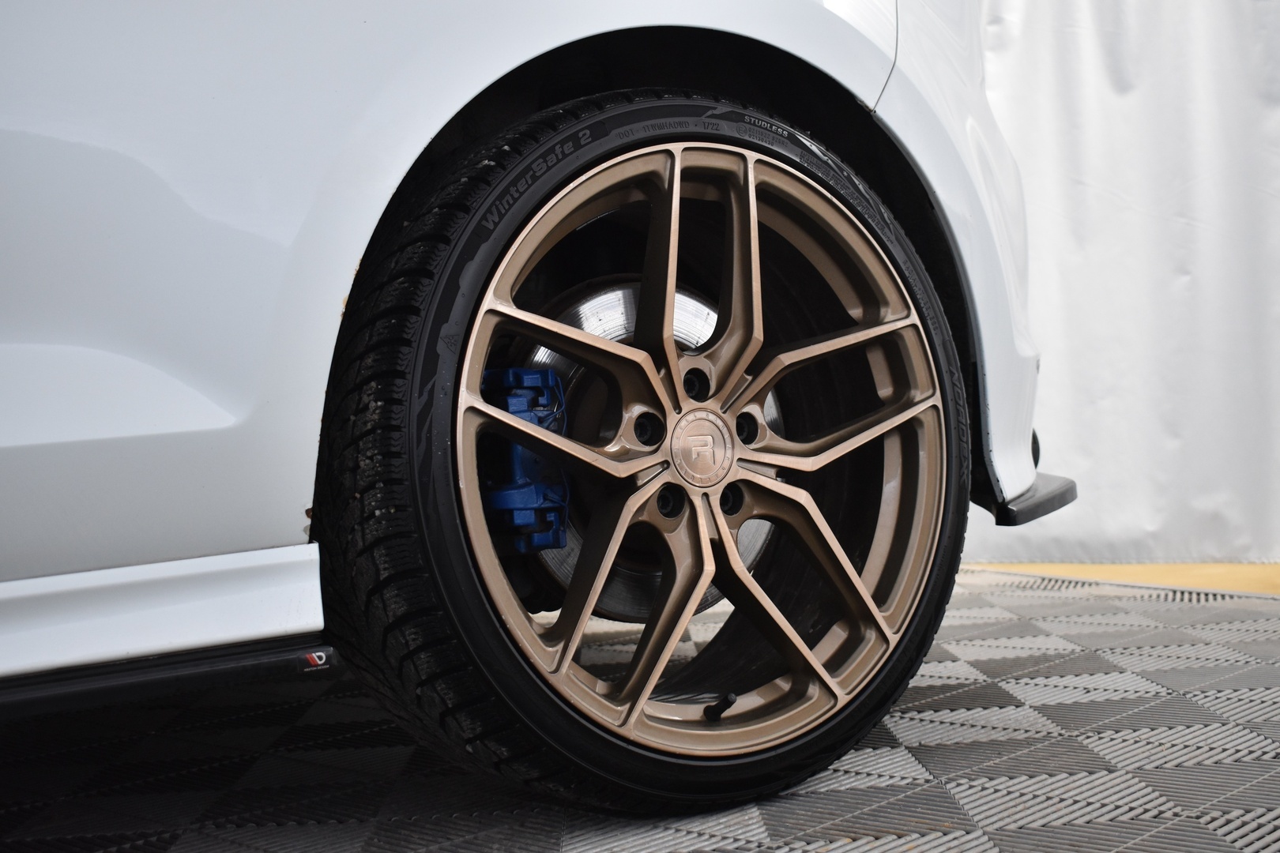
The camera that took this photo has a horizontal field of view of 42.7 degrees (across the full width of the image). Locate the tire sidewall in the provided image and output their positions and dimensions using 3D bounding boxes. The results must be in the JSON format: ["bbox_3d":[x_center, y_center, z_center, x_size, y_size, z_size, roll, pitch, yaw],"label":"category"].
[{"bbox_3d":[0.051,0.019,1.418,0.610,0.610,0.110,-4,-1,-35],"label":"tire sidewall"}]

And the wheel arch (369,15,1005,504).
[{"bbox_3d":[0.018,-0.113,1.430,0.710,0.450,0.180,-4,0,-36],"label":"wheel arch"}]

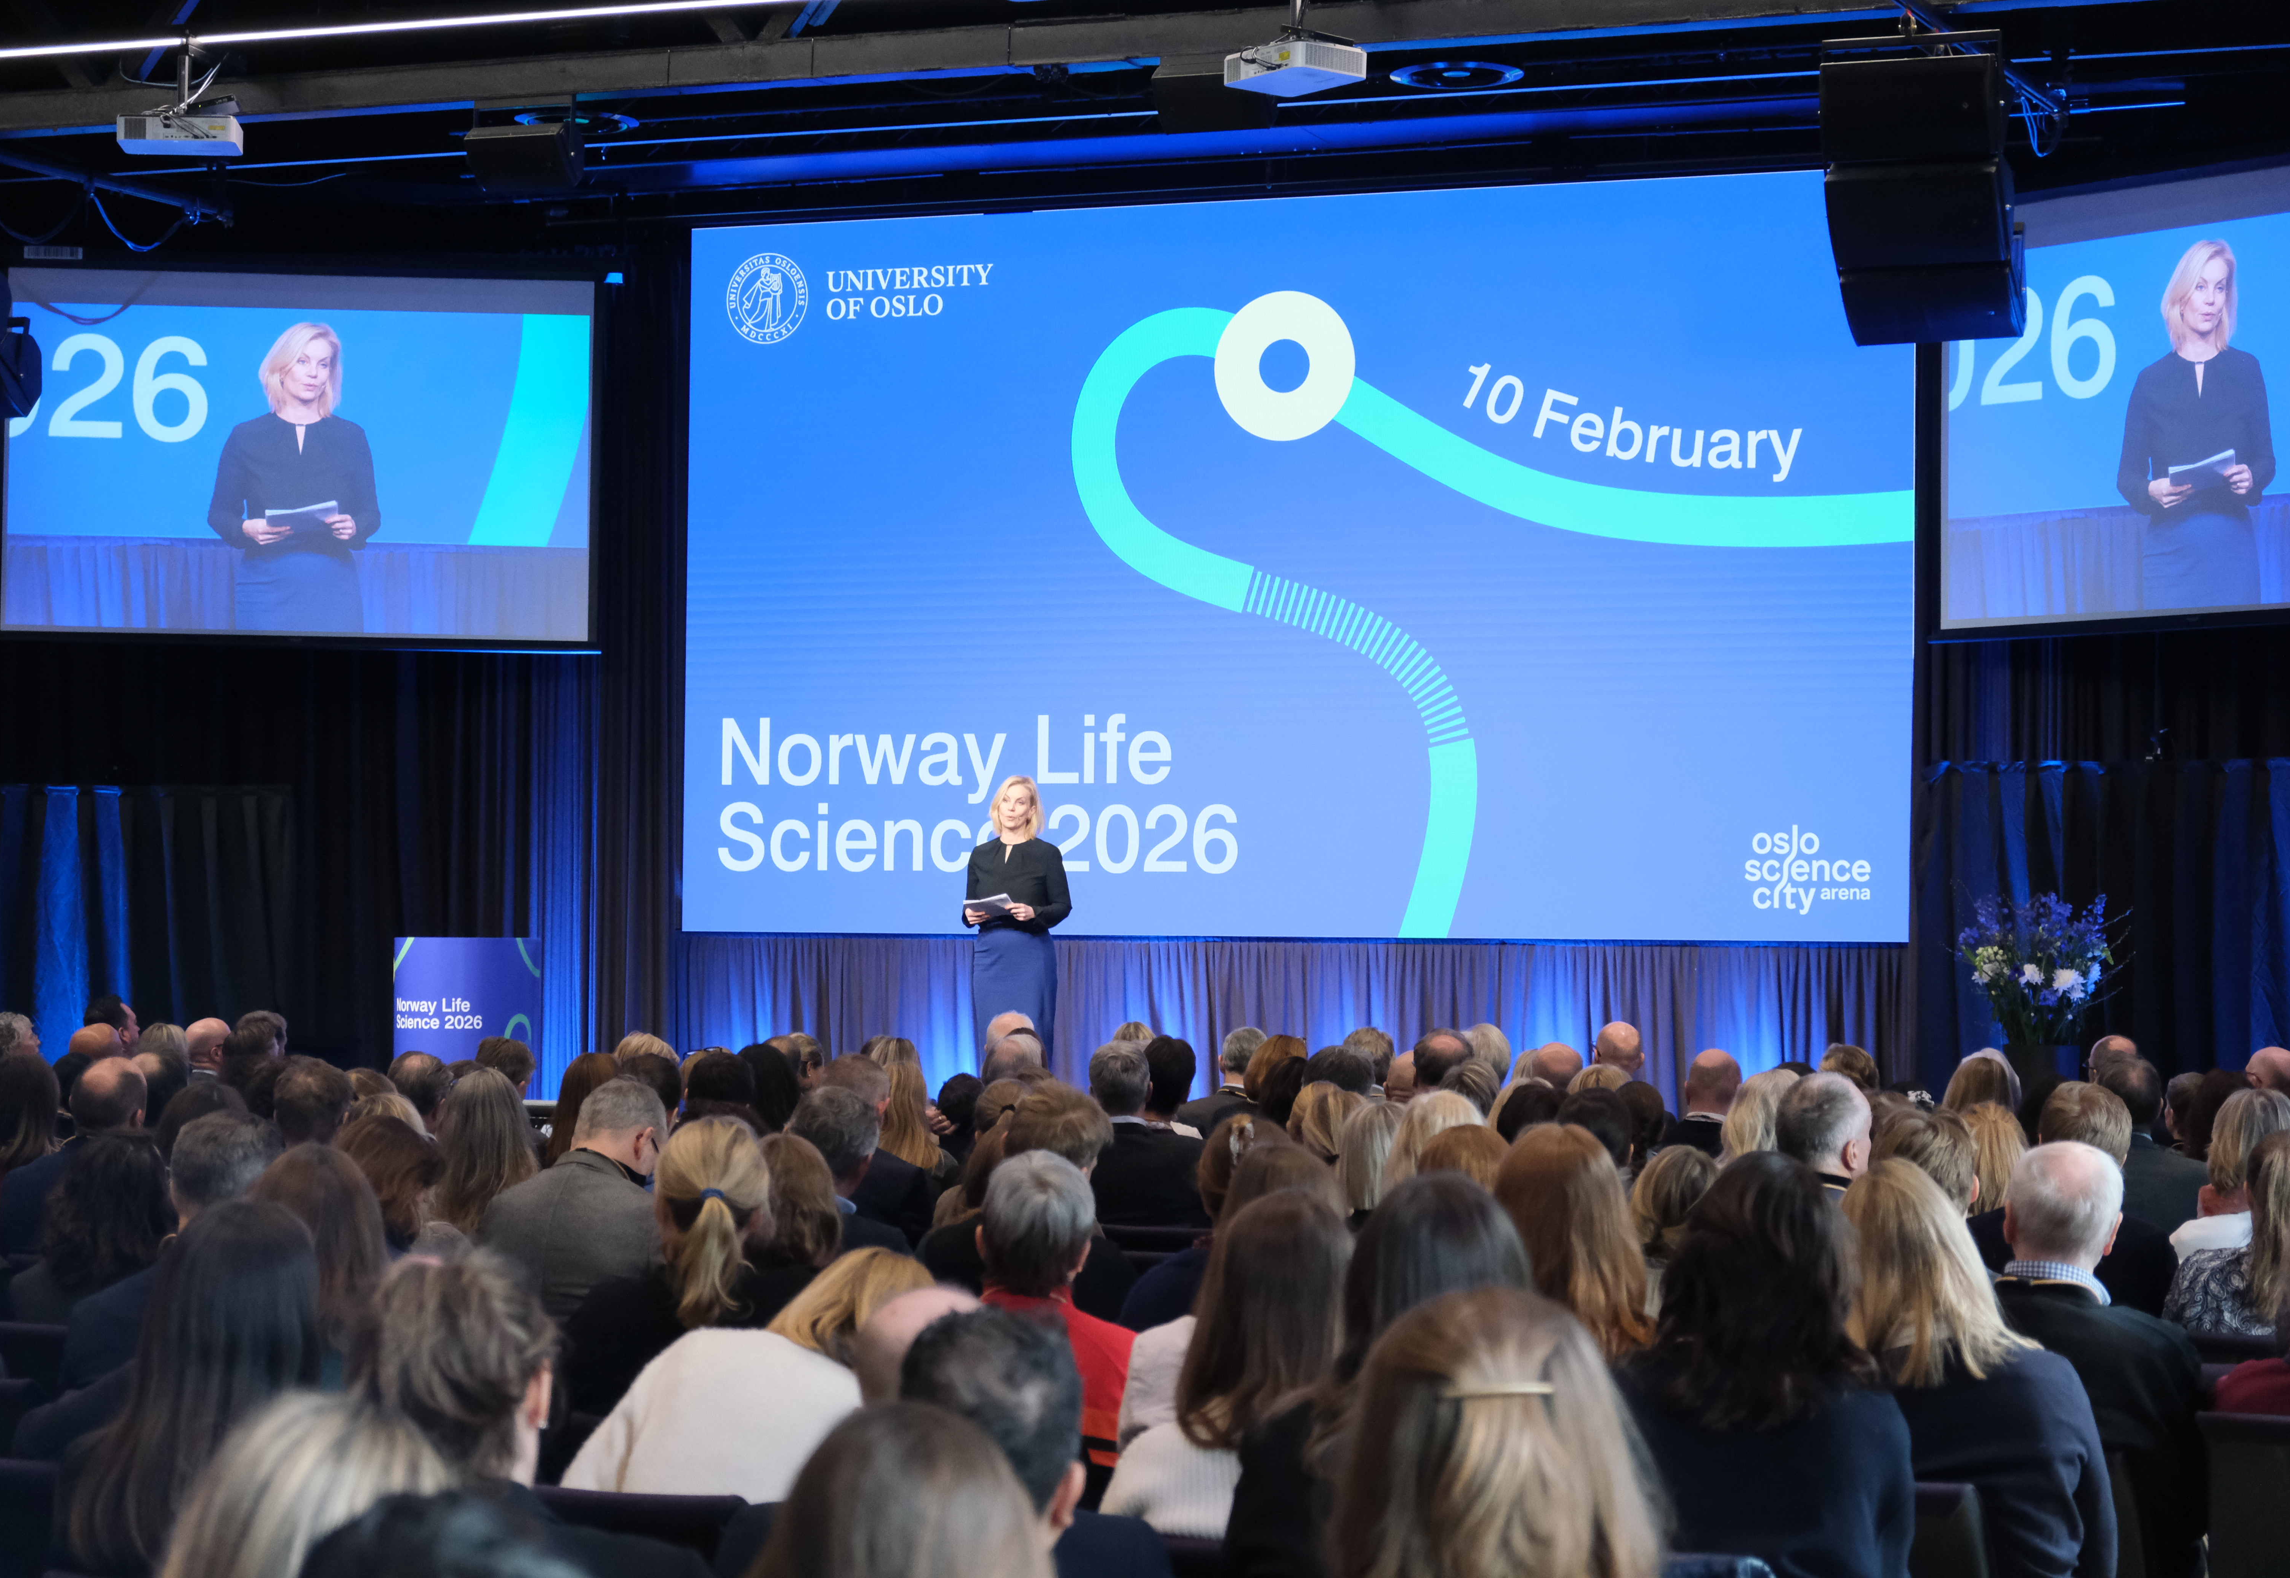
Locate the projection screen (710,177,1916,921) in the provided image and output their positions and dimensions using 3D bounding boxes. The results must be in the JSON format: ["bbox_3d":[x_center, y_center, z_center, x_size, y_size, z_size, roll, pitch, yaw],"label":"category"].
[{"bbox_3d":[0.534,-0.943,21.334,5.600,3.150,0.100,0,-2,23],"label":"projection screen"}]

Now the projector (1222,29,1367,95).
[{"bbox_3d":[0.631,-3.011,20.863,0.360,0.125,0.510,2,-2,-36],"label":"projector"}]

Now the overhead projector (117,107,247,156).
[{"bbox_3d":[-4.278,-2.904,22.171,0.510,0.125,0.360,1,-2,-4],"label":"overhead projector"}]

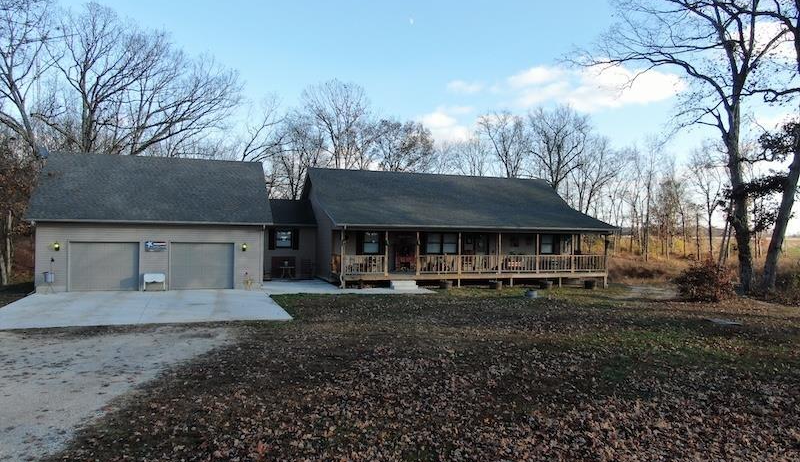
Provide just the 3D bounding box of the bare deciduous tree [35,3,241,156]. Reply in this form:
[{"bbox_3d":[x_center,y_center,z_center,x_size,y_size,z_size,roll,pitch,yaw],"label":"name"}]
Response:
[{"bbox_3d":[-19.510,-7.058,40.925,15.226,19.518,15.226,1,0,0],"label":"bare deciduous tree"}]

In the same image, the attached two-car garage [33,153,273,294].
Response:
[{"bbox_3d":[-12.158,-0.560,28.863,10.020,6.500,8.750,1,0,-18],"label":"attached two-car garage"}]

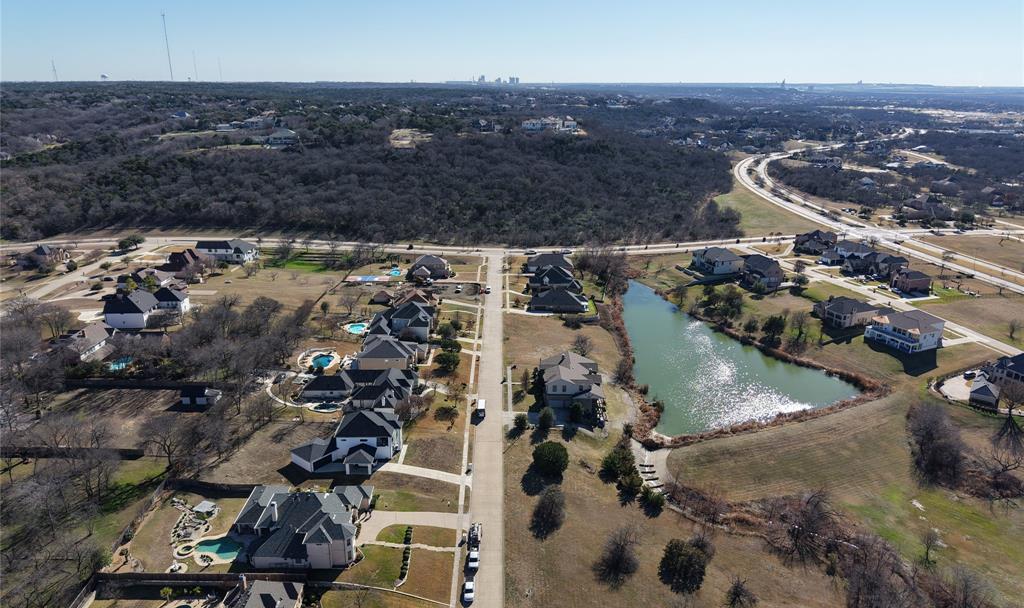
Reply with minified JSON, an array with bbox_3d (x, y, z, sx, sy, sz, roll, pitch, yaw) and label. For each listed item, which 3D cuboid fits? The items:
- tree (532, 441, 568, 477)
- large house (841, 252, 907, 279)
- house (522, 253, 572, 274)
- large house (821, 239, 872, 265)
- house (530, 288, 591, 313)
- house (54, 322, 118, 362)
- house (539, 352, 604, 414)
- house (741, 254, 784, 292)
[{"bbox_3d":[10.960,42.200,195.610,10.000,8.300,10.000,0,17,-1],"label":"tree"},{"bbox_3d":[190.980,-21.780,374.620,17.500,10.000,25.000,-5,18,-17],"label":"large house"},{"bbox_3d":[20.570,-23.240,389.870,25.000,9.300,19.500,0,17,-1],"label":"house"},{"bbox_3d":[193.600,-30.030,412.430,29.000,9.800,22.000,-3,18,-10],"label":"large house"},{"bbox_3d":[21.510,-4.650,330.720,27.000,9.200,24.000,0,17,-1],"label":"house"},{"bbox_3d":[-161.050,14.880,269.430,25.000,7.500,27.000,0,17,-1],"label":"house"},{"bbox_3d":[19.220,23.980,237.520,20.000,10.300,35.000,0,17,-1],"label":"house"},{"bbox_3d":[136.040,-17.540,378.980,14.580,12.340,20.410,-5,18,-14],"label":"house"}]

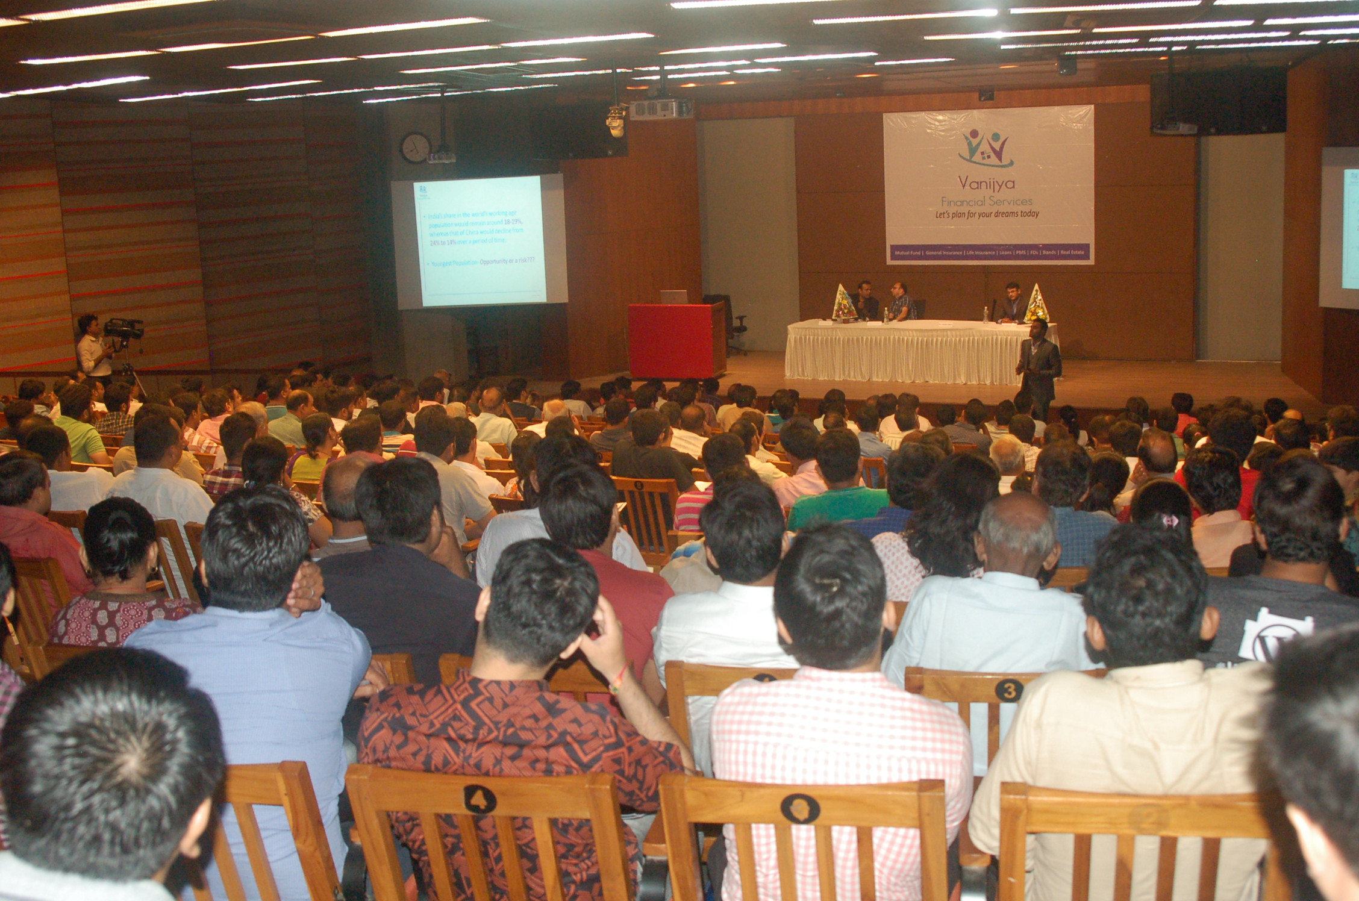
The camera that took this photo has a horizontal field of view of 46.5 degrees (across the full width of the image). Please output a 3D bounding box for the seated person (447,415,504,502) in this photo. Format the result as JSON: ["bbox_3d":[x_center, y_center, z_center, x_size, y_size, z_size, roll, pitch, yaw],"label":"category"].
[{"bbox_3d":[-1.072,0.388,9.088,0.480,1.250,0.780,4,13,29],"label":"seated person"}]

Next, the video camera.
[{"bbox_3d":[-5.928,-1.298,16.900,0.440,0.260,0.220,-5,11,-13],"label":"video camera"}]

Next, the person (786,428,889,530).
[{"bbox_3d":[0.748,0.493,7.112,0.500,1.260,0.780,0,11,11],"label":"person"}]

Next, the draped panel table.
[{"bbox_3d":[3.307,-1.345,21.486,3.685,0.740,0.860,3,12,25],"label":"draped panel table"}]

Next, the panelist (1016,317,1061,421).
[{"bbox_3d":[4.114,-0.659,18.159,0.520,1.720,0.420,4,12,27],"label":"panelist"}]

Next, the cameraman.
[{"bbox_3d":[-6.710,-0.738,18.355,0.450,1.680,0.500,-3,11,-8],"label":"cameraman"}]

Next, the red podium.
[{"bbox_3d":[-0.009,-1.555,22.203,1.241,1.080,0.620,2,11,20],"label":"red podium"}]

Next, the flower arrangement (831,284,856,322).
[{"bbox_3d":[2.279,-2.032,21.900,0.360,0.540,0.220,3,12,25],"label":"flower arrangement"}]

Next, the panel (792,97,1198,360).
[{"bbox_3d":[4.510,-3.155,23.134,5.836,3.594,0.100,3,12,23],"label":"panel"}]

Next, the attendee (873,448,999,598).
[{"bbox_3d":[0.823,0.568,4.705,0.500,1.220,0.750,0,11,12],"label":"attendee"}]

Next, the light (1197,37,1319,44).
[{"bbox_3d":[5.697,-4.013,15.600,1.220,0.060,0.100,0,11,12],"label":"light"}]

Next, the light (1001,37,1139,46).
[{"bbox_3d":[3.475,-3.632,14.100,1.220,0.060,0.100,1,11,16],"label":"light"}]

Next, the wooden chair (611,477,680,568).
[{"bbox_3d":[-0.051,0.538,8.721,0.500,0.900,0.580,3,12,26],"label":"wooden chair"}]

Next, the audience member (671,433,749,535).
[{"bbox_3d":[0.285,0.500,7.301,0.480,1.250,0.780,2,12,21],"label":"audience member"}]

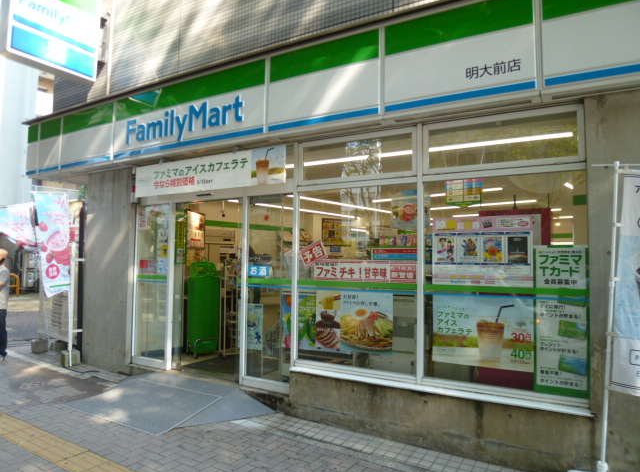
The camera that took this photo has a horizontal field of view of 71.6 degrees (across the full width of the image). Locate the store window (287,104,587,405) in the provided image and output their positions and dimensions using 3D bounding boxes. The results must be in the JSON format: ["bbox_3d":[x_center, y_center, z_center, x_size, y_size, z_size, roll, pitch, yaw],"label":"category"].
[{"bbox_3d":[0.872,0.156,4.035,2.653,2.311,0.100,-1,-4,30],"label":"store window"}]

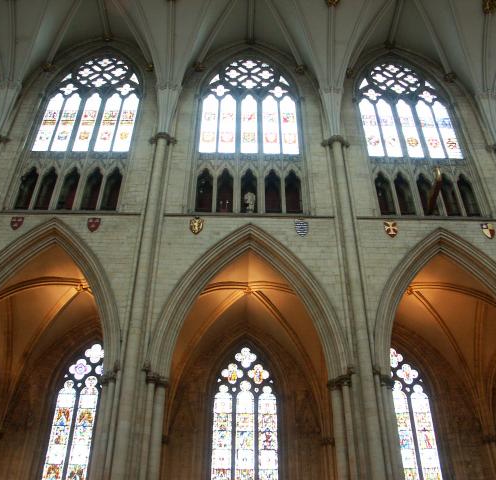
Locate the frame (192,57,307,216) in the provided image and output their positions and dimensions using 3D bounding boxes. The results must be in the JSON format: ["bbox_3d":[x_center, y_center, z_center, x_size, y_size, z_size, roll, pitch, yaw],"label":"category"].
[{"bbox_3d":[0.079,-5.522,25.386,4.950,10.900,0.500,1,-35,-1],"label":"frame"}]

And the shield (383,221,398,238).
[{"bbox_3d":[5.815,-0.426,20.980,0.580,0.820,0.150,1,-35,-1],"label":"shield"}]

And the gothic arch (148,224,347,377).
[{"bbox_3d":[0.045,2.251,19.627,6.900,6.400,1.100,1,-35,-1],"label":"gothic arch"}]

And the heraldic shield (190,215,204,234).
[{"bbox_3d":[-2.033,-0.564,20.843,0.560,0.840,0.150,1,-35,-1],"label":"heraldic shield"}]

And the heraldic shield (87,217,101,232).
[{"bbox_3d":[-6.156,-0.622,20.761,0.550,0.760,0.150,1,-35,-1],"label":"heraldic shield"}]

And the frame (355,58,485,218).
[{"bbox_3d":[7.900,-5.525,25.499,5.100,11.000,0.600,1,-35,-1],"label":"frame"}]

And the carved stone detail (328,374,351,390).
[{"bbox_3d":[3.125,4.877,17.779,0.850,0.450,0.850,1,-35,-1],"label":"carved stone detail"}]

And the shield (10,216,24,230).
[{"bbox_3d":[-9.203,-0.660,20.697,0.550,0.700,0.150,1,-35,-1],"label":"shield"}]

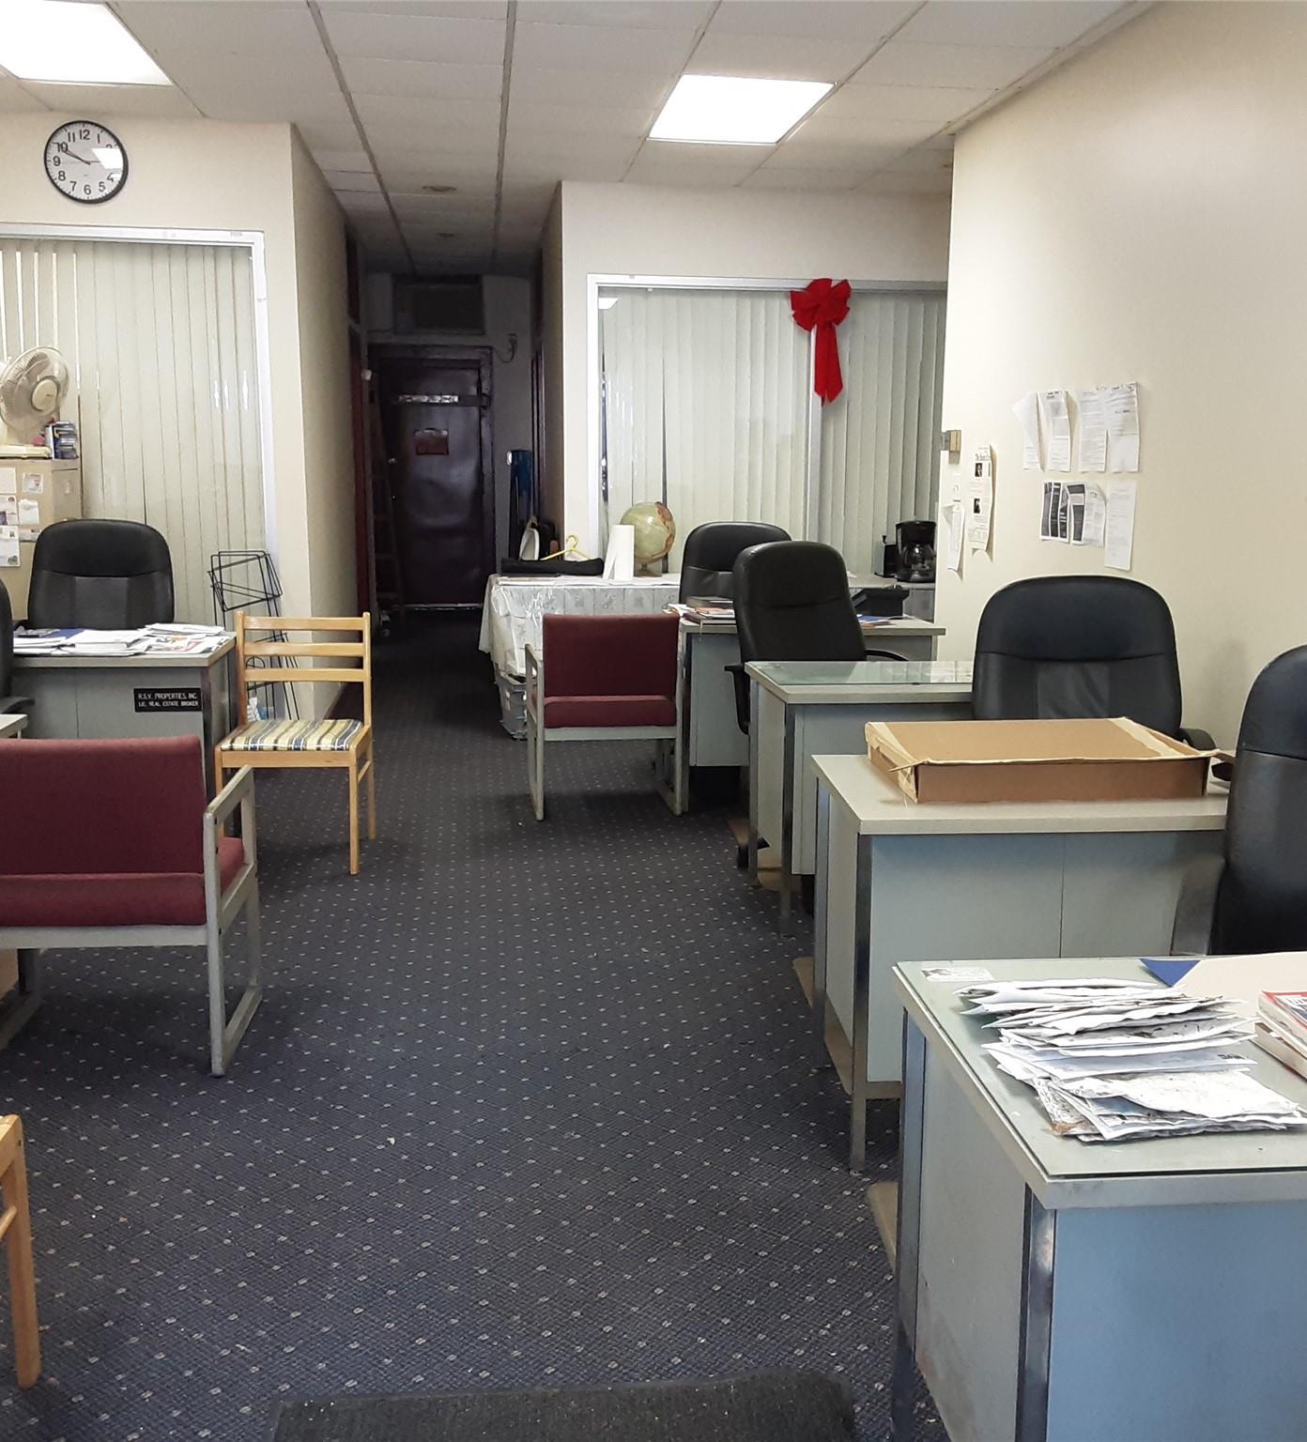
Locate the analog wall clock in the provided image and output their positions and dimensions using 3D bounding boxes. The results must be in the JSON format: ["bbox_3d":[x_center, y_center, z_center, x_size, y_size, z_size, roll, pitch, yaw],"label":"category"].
[{"bbox_3d":[-2.351,-2.317,6.449,0.325,0.325,0.045,0,10,-6],"label":"analog wall clock"}]

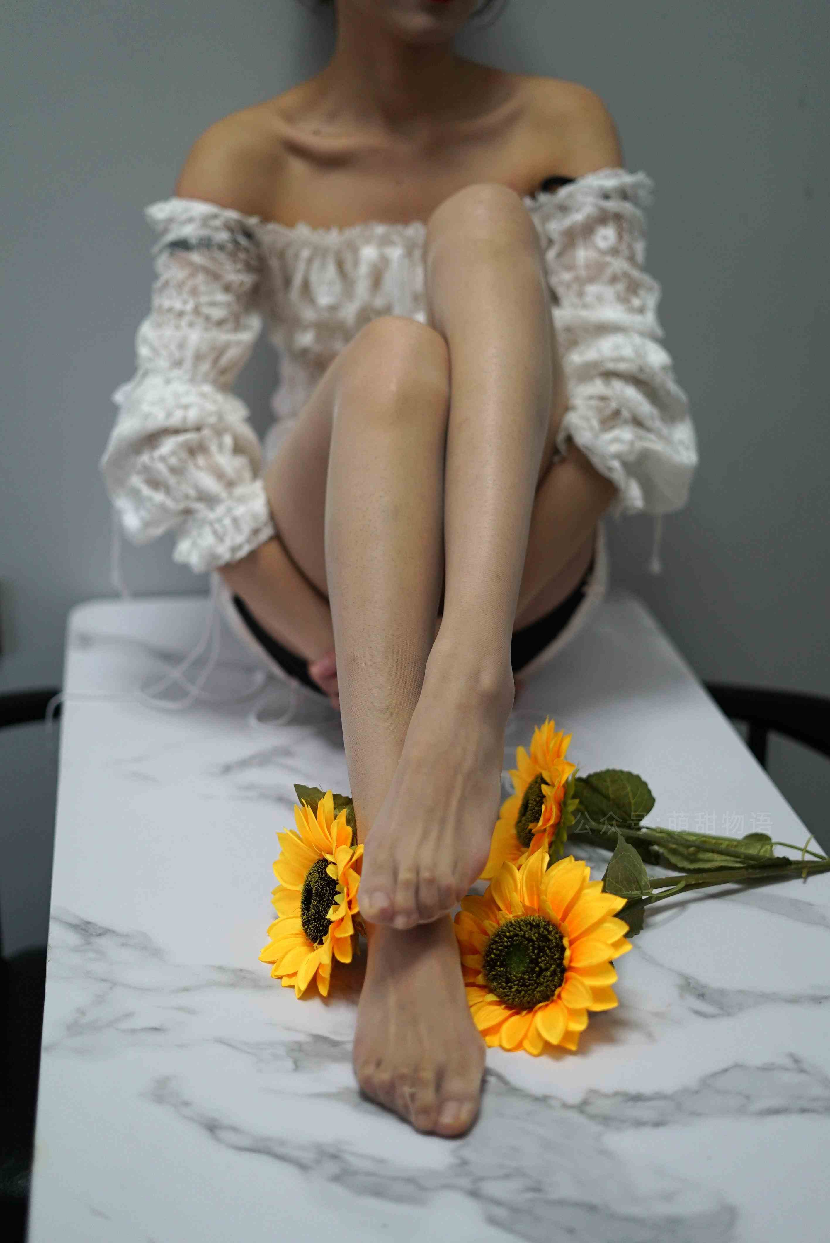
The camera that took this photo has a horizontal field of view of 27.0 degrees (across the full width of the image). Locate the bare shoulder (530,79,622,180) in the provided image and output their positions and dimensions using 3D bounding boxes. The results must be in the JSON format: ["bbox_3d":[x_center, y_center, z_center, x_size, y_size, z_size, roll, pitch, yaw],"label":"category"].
[{"bbox_3d":[0.141,-0.436,1.517,0.085,0.090,0.100,1,23,-3],"label":"bare shoulder"}]

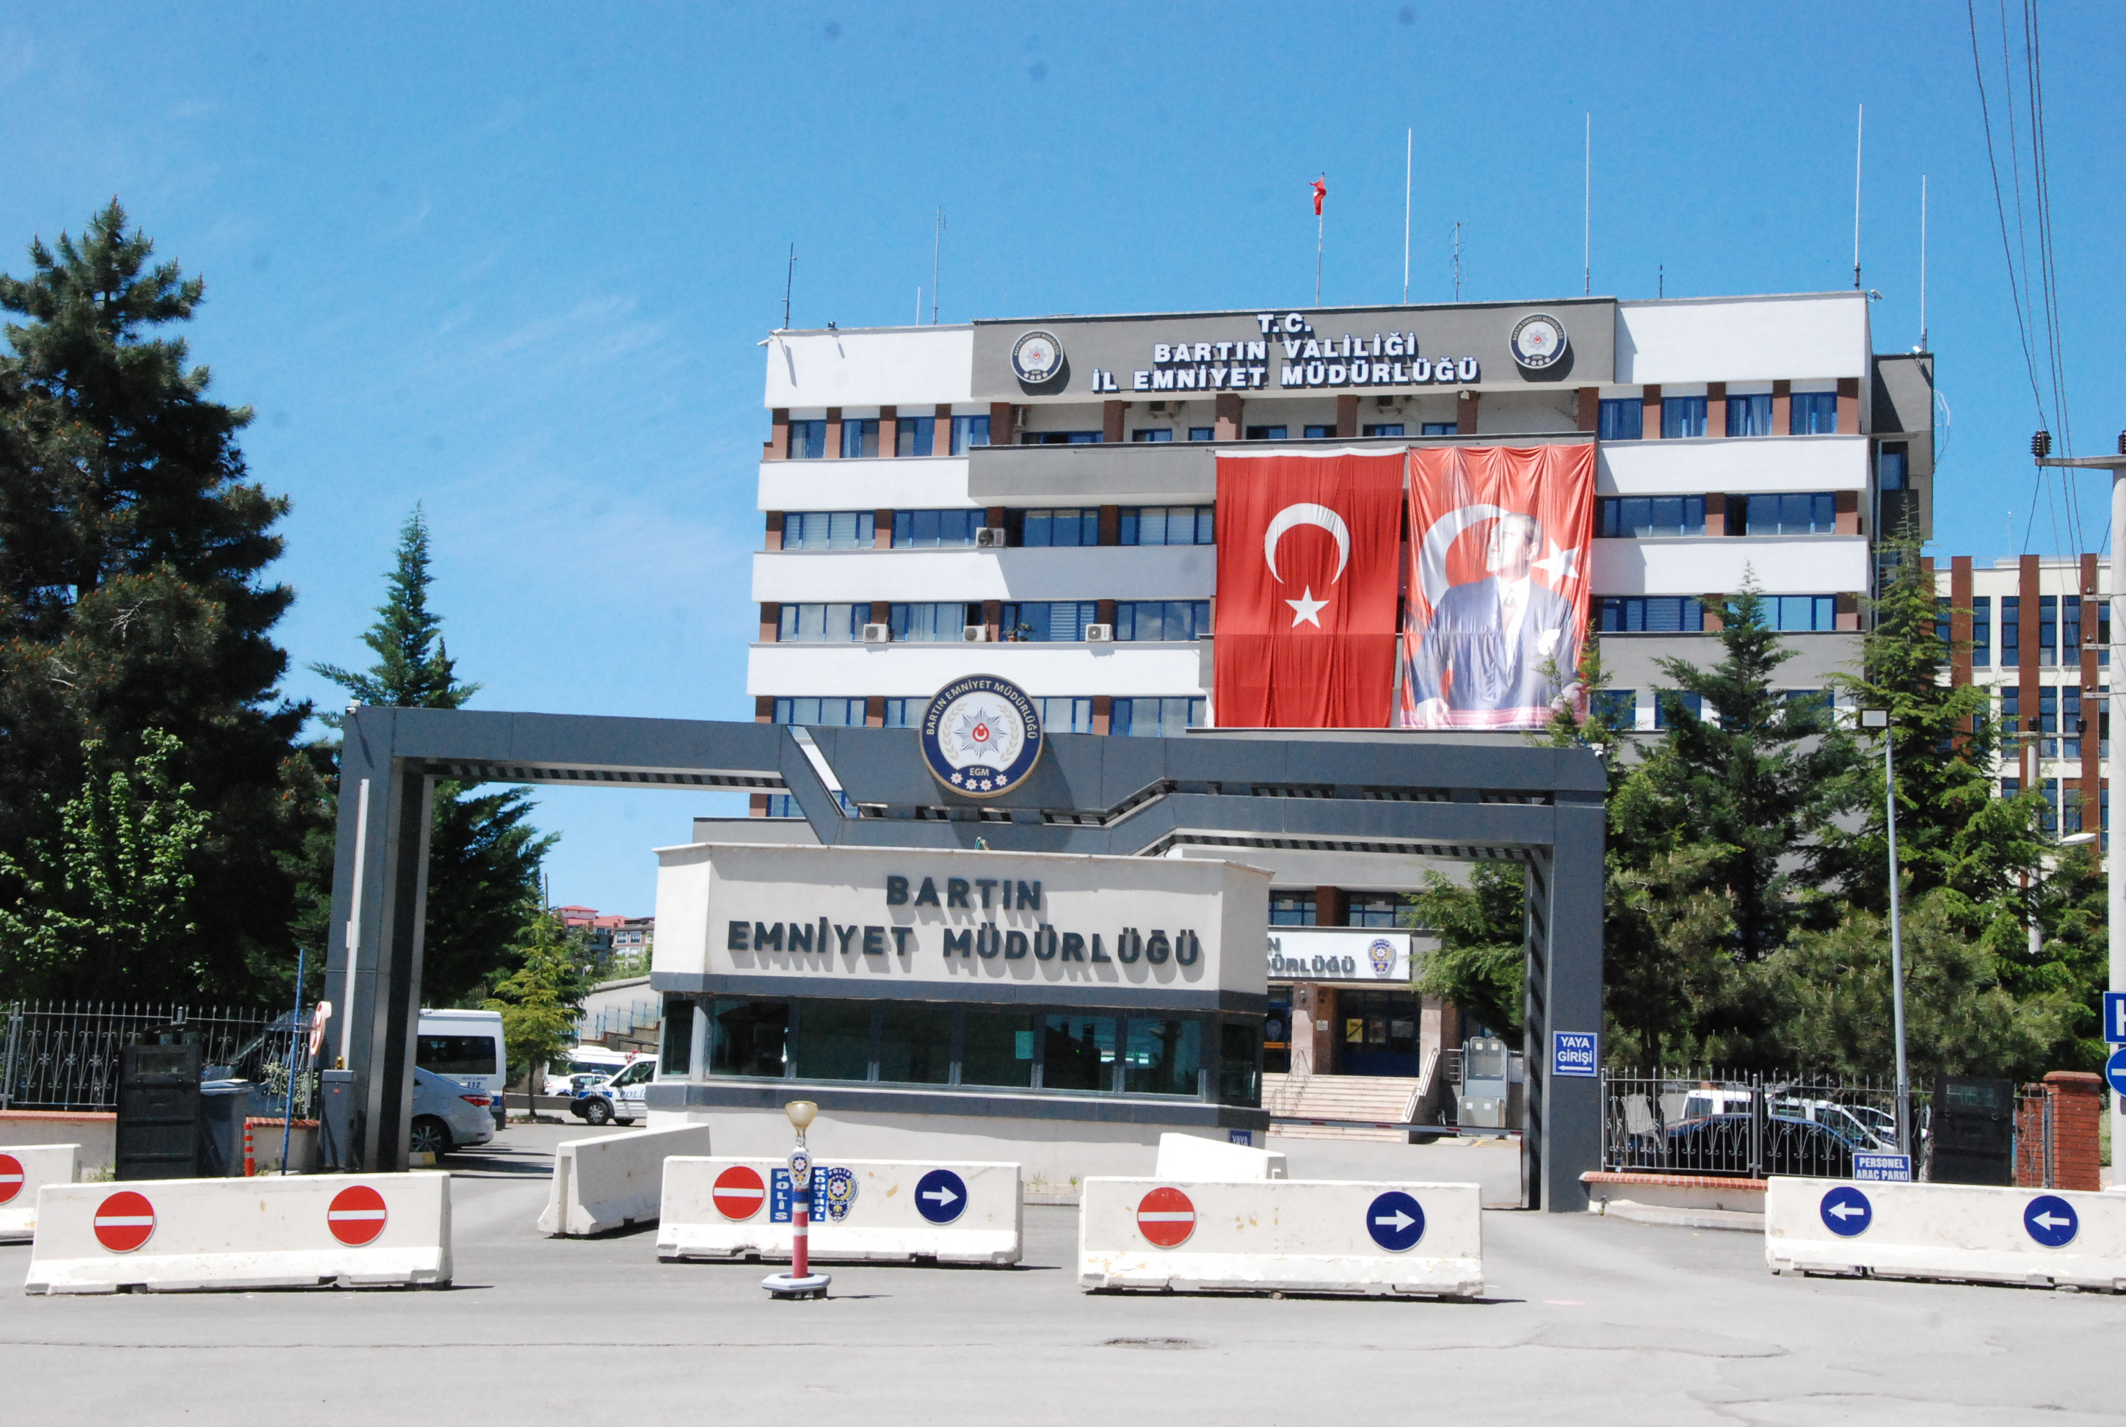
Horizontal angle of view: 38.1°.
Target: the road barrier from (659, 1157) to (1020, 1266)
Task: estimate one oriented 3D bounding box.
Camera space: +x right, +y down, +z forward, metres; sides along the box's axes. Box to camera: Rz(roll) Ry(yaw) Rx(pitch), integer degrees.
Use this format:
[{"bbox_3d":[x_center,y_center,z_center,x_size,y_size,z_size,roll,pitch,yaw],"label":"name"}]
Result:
[{"bbox_3d":[-1.863,4.221,26.031,3.030,0.800,0.585,0,-7,5],"label":"road barrier"}]

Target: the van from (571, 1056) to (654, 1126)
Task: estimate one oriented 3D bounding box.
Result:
[{"bbox_3d":[-10.396,9.847,79.966,4.280,1.850,1.800,1,-7,14],"label":"van"}]

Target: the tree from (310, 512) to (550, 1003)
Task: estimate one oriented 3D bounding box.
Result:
[{"bbox_3d":[-13.193,1.954,60.814,6.200,12.600,6.200,2,-7,0],"label":"tree"}]

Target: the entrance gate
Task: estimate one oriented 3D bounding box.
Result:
[{"bbox_3d":[-1.297,3.636,44.936,17.900,6.500,2.700,2,-7,1],"label":"entrance gate"}]

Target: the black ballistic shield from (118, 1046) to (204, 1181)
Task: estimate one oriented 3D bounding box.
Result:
[{"bbox_3d":[-10.461,4.652,35.906,0.960,1.640,0.500,-1,-8,2],"label":"black ballistic shield"}]

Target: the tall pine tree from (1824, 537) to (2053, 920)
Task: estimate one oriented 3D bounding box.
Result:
[{"bbox_3d":[15.841,2.616,57.795,5.200,12.300,5.200,2,-7,0],"label":"tall pine tree"}]

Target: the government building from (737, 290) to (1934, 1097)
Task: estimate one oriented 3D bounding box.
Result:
[{"bbox_3d":[10.372,1.255,109.681,40.204,27.689,20.000,0,-7,17],"label":"government building"}]

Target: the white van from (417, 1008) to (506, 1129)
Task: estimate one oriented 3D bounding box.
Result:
[{"bbox_3d":[-15.891,7.942,69.300,6.800,2.720,2.000,3,-7,-6],"label":"white van"}]

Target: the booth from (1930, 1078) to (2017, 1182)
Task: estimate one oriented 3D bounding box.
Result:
[{"bbox_3d":[11.436,5.598,38.722,0.970,2.000,0.700,1,-7,8],"label":"booth"}]

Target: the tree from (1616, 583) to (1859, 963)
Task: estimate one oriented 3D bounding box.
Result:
[{"bbox_3d":[15.551,3.903,71.143,5.713,14.064,5.713,2,-7,0],"label":"tree"}]

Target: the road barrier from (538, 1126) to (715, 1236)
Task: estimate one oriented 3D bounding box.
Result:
[{"bbox_3d":[-4.053,4.459,29.559,0.585,0.800,3.030,-1,-4,18],"label":"road barrier"}]

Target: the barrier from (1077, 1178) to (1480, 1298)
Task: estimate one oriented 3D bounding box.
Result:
[{"bbox_3d":[1.676,4.002,23.525,3.030,0.800,0.585,0,-8,6],"label":"barrier"}]

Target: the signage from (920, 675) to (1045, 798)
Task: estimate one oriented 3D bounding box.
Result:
[{"bbox_3d":[-1.150,0.332,43.930,1.743,1.743,0.180,2,-7,1],"label":"signage"}]

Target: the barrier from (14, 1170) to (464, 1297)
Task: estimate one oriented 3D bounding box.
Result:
[{"bbox_3d":[-6.161,3.928,23.143,3.030,0.800,0.585,-1,-9,0],"label":"barrier"}]

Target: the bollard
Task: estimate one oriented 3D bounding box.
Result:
[{"bbox_3d":[-1.991,3.630,23.211,0.510,1.470,0.500,-1,-8,5],"label":"bollard"}]

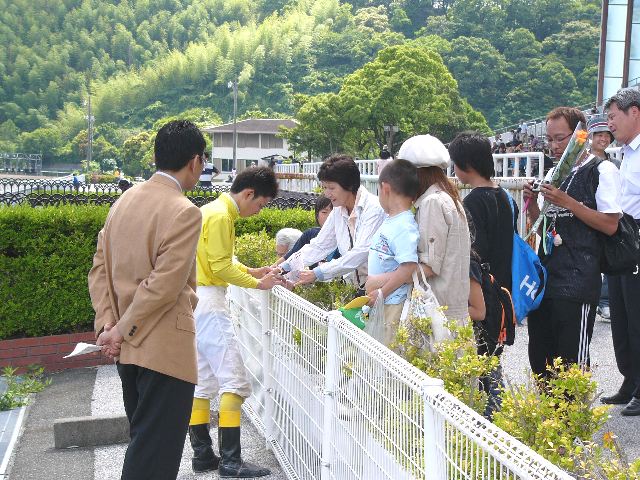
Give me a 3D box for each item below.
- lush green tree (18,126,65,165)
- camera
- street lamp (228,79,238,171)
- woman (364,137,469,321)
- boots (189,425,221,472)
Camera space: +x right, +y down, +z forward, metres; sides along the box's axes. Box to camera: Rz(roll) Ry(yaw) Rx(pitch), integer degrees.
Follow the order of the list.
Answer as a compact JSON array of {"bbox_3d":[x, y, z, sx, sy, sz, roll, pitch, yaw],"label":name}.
[{"bbox_3d":[-44.087,-14.643,240.000,7.400,6.400,7.000,1,3,0],"label":"lush green tree"},{"bbox_3d":[1.062,-0.261,7.400,0.035,0.058,0.090,-20,15,-37],"label":"camera"},{"bbox_3d":[-6.561,-8.306,115.000,0.750,7.900,0.400,1,3,-6],"label":"street lamp"},{"bbox_3d":[0.474,0.294,7.430,0.500,1.620,0.480,2,3,25],"label":"woman"},{"bbox_3d":[-0.556,1.089,7.920,0.280,0.255,0.110,0,3,-27],"label":"boots"}]

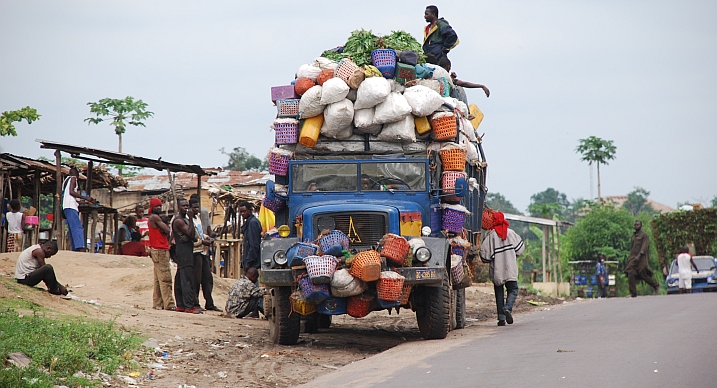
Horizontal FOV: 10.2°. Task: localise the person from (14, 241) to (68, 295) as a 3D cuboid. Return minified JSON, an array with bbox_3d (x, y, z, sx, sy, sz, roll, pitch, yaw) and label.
[{"bbox_3d":[-4.697,1.097,59.500,0.770,0.805,0.480,0,0,9],"label":"person"}]

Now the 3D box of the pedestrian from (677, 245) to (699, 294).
[{"bbox_3d":[8.495,2.128,104.000,0.550,1.570,0.360,0,0,6],"label":"pedestrian"}]

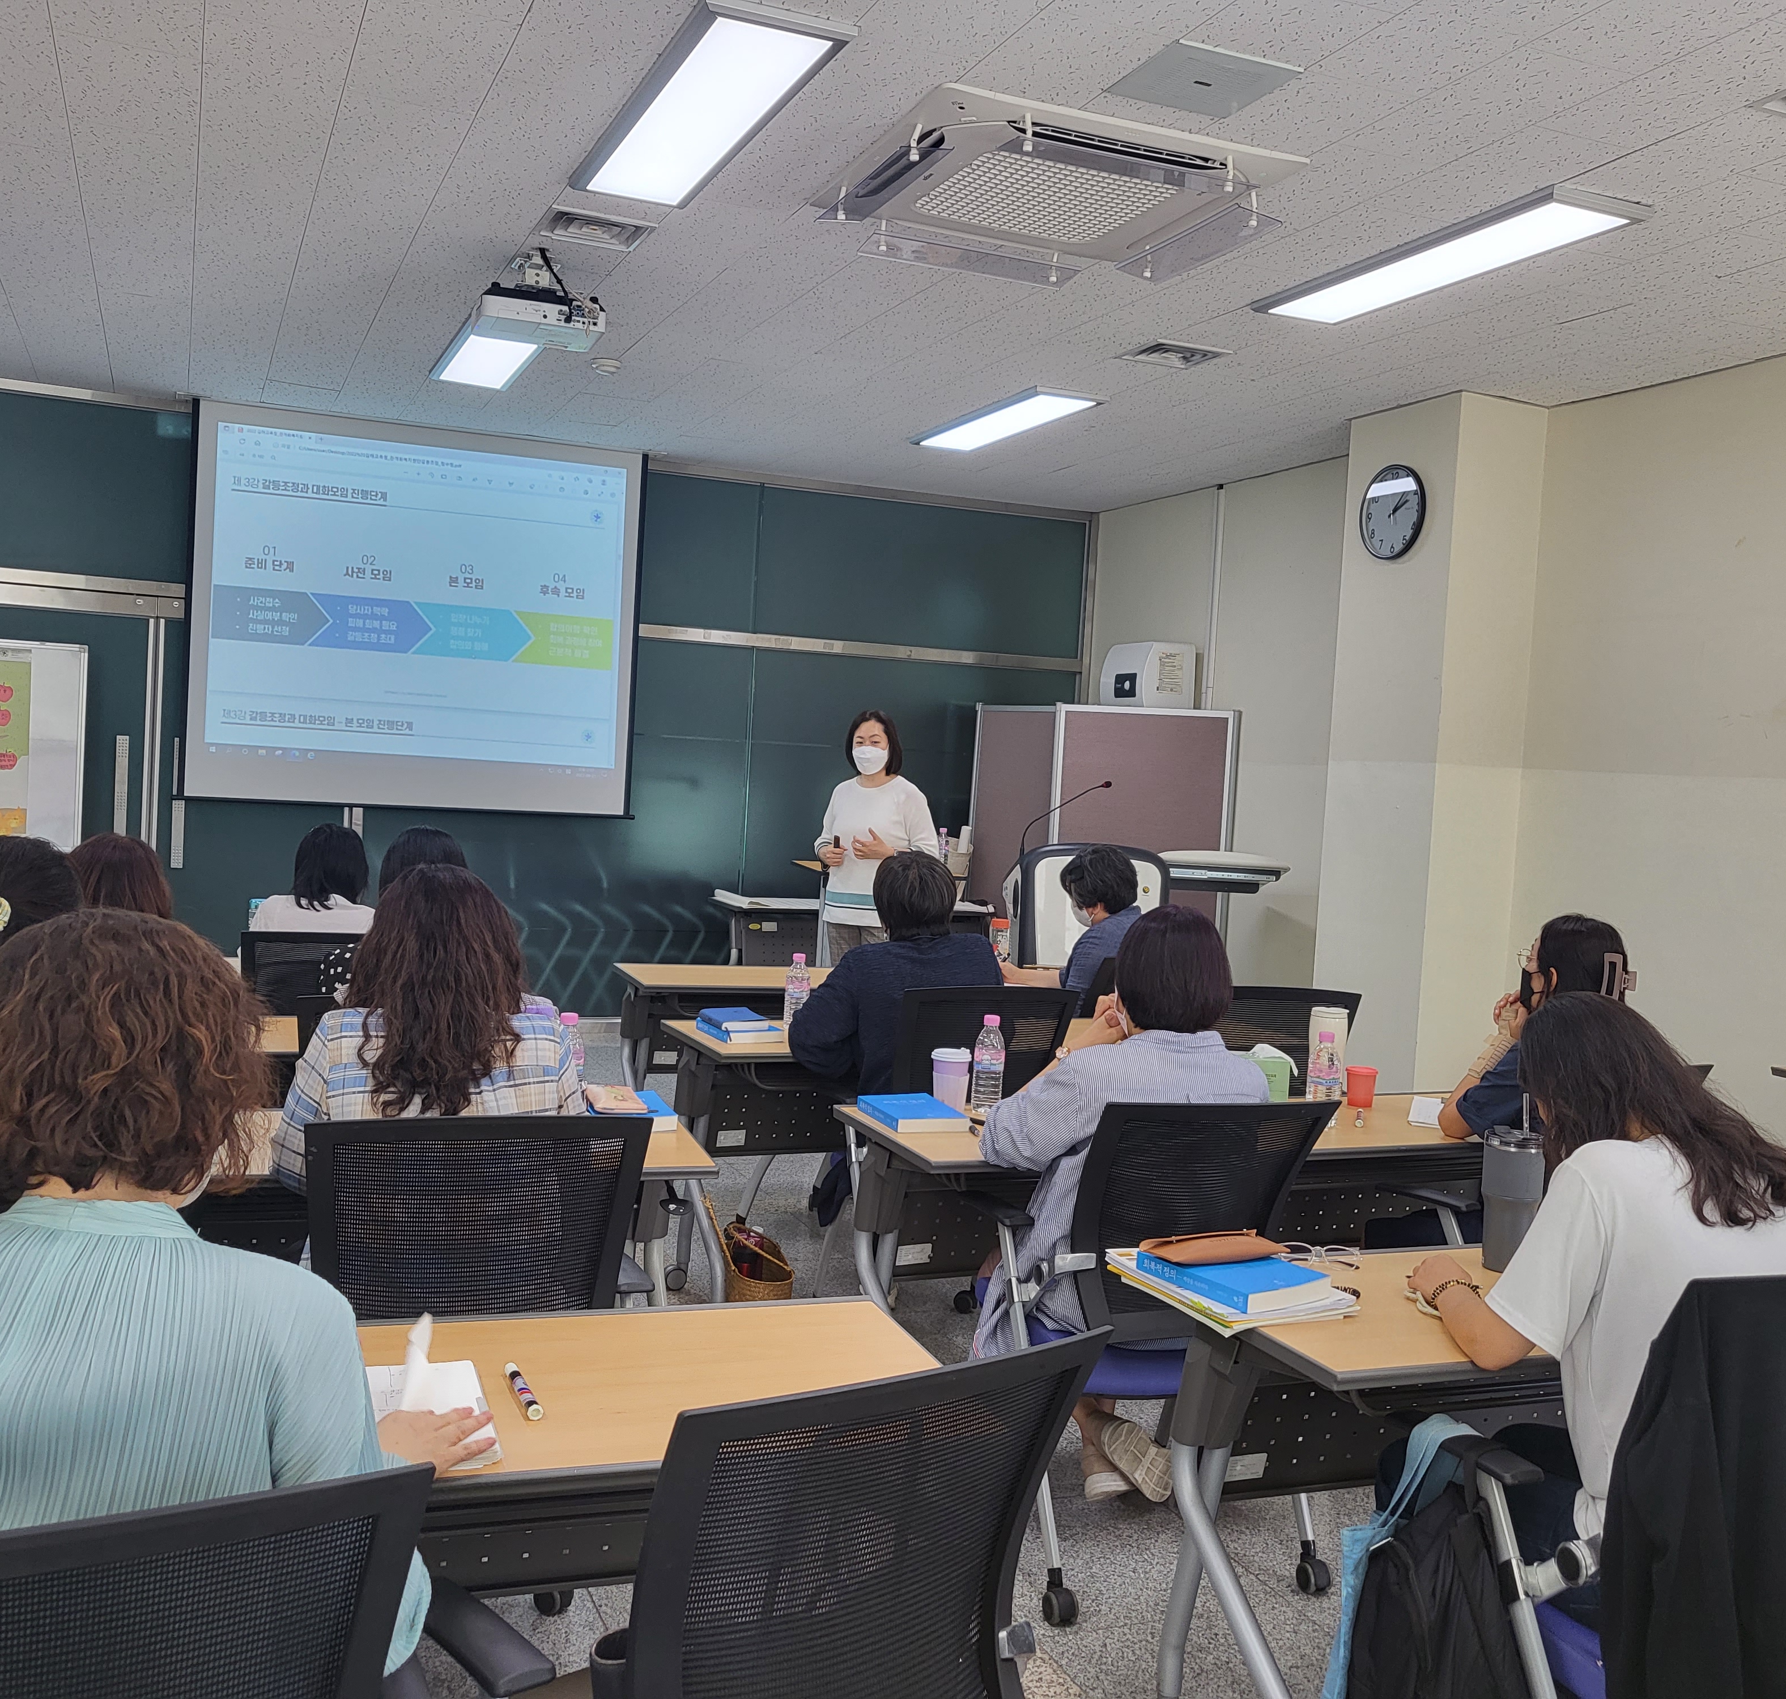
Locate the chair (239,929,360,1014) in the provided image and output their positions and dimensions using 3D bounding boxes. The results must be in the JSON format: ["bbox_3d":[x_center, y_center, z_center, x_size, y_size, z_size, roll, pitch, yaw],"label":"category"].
[{"bbox_3d":[-1.568,0.654,4.684,0.600,0.910,0.600,2,3,-23],"label":"chair"}]

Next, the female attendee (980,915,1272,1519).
[{"bbox_3d":[0.417,0.693,3.089,0.530,1.210,0.620,2,3,-23],"label":"female attendee"}]

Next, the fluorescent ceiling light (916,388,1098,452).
[{"bbox_3d":[0.476,-1.803,7.286,0.330,0.060,1.290,2,3,-23],"label":"fluorescent ceiling light"}]

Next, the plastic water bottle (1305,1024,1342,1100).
[{"bbox_3d":[0.951,0.496,3.713,0.066,0.204,0.066,2,3,-23],"label":"plastic water bottle"}]

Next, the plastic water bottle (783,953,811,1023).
[{"bbox_3d":[-0.265,0.381,4.653,0.066,0.204,0.066,3,3,0],"label":"plastic water bottle"}]

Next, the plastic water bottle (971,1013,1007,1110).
[{"bbox_3d":[0.211,0.457,3.678,0.066,0.204,0.066,3,3,0],"label":"plastic water bottle"}]

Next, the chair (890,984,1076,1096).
[{"bbox_3d":[0.115,0.765,4.250,0.600,0.910,0.600,2,3,-23],"label":"chair"}]

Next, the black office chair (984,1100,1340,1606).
[{"bbox_3d":[0.461,0.868,3.102,0.600,0.940,0.620,2,3,-22],"label":"black office chair"}]

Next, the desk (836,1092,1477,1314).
[{"bbox_3d":[0.787,0.956,3.739,1.800,0.735,0.510,2,3,-24],"label":"desk"}]

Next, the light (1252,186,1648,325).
[{"bbox_3d":[1.521,-1.643,4.818,0.319,0.040,1.286,2,3,-23],"label":"light"}]

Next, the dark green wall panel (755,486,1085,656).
[{"bbox_3d":[0.189,-1.473,9.200,1.920,0.790,0.030,2,3,-23],"label":"dark green wall panel"}]

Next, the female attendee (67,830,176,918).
[{"bbox_3d":[-1.627,0.556,3.556,0.470,1.220,0.620,2,3,-23],"label":"female attendee"}]

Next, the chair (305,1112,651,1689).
[{"bbox_3d":[-0.682,0.811,2.621,0.600,0.910,0.600,2,3,-20],"label":"chair"}]

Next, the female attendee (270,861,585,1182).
[{"bbox_3d":[-0.773,0.655,2.724,0.500,1.270,0.740,2,3,-23],"label":"female attendee"}]

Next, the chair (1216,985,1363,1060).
[{"bbox_3d":[0.871,0.788,4.543,0.600,0.910,0.600,2,3,-15],"label":"chair"}]

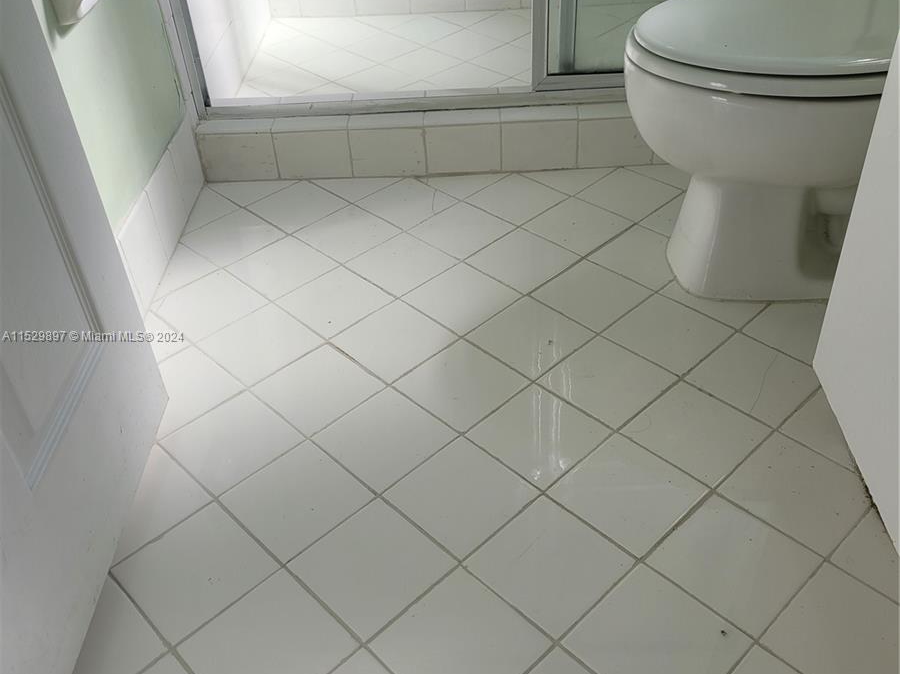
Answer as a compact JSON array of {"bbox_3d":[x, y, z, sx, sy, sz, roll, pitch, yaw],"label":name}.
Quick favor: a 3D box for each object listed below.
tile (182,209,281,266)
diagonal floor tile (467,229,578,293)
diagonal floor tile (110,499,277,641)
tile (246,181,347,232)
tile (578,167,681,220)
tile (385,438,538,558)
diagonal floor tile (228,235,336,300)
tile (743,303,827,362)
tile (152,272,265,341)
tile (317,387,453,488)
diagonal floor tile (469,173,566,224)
[{"bbox_3d":[-0.407,-0.185,1.697,0.148,0.009,0.148,-33,47,-32],"label":"tile"},{"bbox_3d":[0.131,-0.132,1.593,0.151,0.009,0.151,-33,47,-32],"label":"diagonal floor tile"},{"bbox_3d":[-0.312,0.286,1.101,0.151,0.009,0.151,-33,47,-32],"label":"diagonal floor tile"},{"bbox_3d":[-0.304,-0.263,1.794,0.151,0.008,0.151,-33,47,-32],"label":"tile"},{"bbox_3d":[0.351,-0.274,1.755,0.148,0.009,0.148,-33,47,-32],"label":"tile"},{"bbox_3d":[0.015,0.210,1.173,0.151,0.009,0.151,-33,47,-32],"label":"tile"},{"bbox_3d":[-0.307,-0.126,1.624,0.151,0.008,0.151,-33,47,-32],"label":"diagonal floor tile"},{"bbox_3d":[0.562,-0.008,1.406,0.151,0.009,0.151,-33,47,-32],"label":"tile"},{"bbox_3d":[-0.418,-0.054,1.543,0.151,0.008,0.151,-33,47,-32],"label":"tile"},{"bbox_3d":[-0.094,0.145,1.275,0.151,0.008,0.151,-33,47,-32],"label":"tile"},{"bbox_3d":[0.134,-0.268,1.762,0.151,0.009,0.151,-33,47,-32],"label":"diagonal floor tile"}]

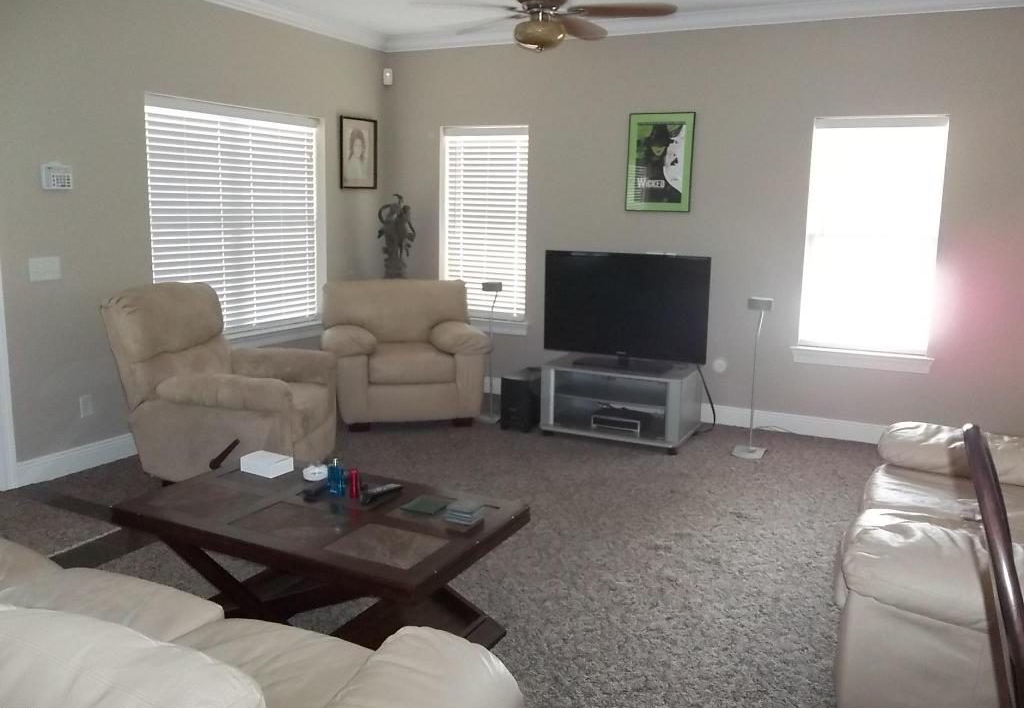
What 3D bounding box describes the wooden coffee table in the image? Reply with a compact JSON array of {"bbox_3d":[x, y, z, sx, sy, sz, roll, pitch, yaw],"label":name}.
[{"bbox_3d":[-0.686,0.777,2.928,1.326,0.458,0.702,6,12,24],"label":"wooden coffee table"}]

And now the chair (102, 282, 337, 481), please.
[{"bbox_3d":[-1.554,0.126,4.386,1.010,1.000,0.820,2,11,5],"label":"chair"}]

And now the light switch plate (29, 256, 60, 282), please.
[{"bbox_3d":[-2.397,-0.437,4.109,0.012,0.116,0.163,6,12,26],"label":"light switch plate"}]

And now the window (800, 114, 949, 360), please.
[{"bbox_3d":[2.230,-0.725,4.976,0.745,1.445,0.100,6,12,26],"label":"window"}]

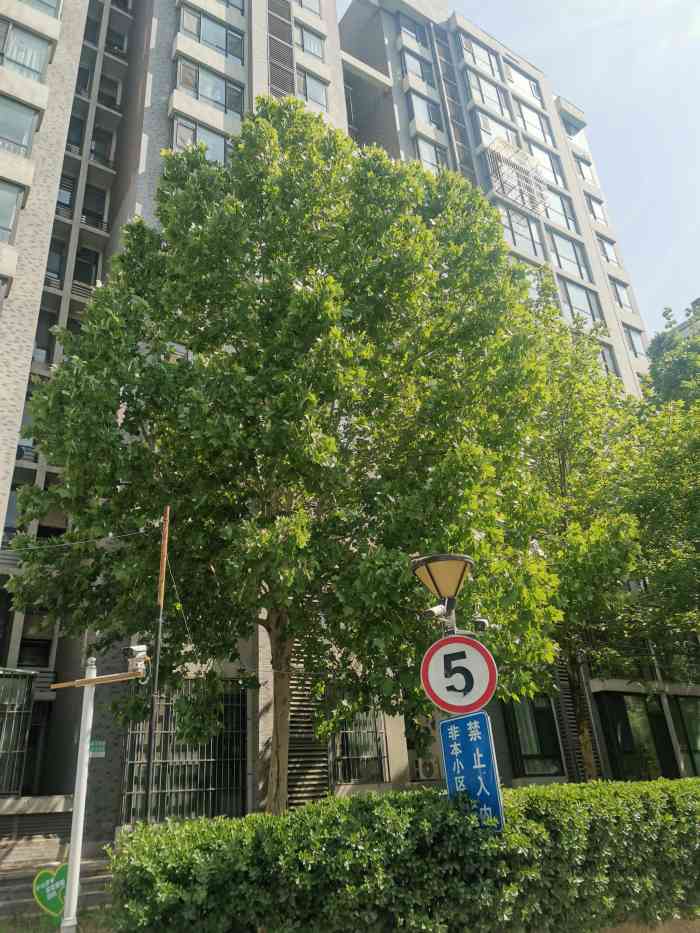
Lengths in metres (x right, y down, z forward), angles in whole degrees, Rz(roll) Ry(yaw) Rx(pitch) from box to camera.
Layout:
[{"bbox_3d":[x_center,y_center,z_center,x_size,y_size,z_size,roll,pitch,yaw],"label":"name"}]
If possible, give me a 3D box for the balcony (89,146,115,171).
[{"bbox_3d":[-8.477,-10.062,23.826,0.898,0.862,0.850,13,-31,-31],"label":"balcony"}]

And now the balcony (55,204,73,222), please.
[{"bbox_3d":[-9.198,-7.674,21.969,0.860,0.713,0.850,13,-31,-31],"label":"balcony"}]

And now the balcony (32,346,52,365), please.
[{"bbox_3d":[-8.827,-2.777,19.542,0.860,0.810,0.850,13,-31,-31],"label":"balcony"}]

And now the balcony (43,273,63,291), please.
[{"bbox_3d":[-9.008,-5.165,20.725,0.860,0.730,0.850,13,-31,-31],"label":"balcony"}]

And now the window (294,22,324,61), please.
[{"bbox_3d":[-1.615,-16.340,27.085,1.250,1.447,0.200,13,-31,-31],"label":"window"}]

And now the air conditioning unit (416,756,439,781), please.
[{"bbox_3d":[1.864,7.499,17.376,0.740,0.540,0.300,13,-31,-31],"label":"air conditioning unit"}]

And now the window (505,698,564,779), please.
[{"bbox_3d":[4.896,7.263,18.909,2.016,2.093,0.200,13,-31,-31],"label":"window"}]

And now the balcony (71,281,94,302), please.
[{"bbox_3d":[-8.091,-4.973,21.303,0.898,0.774,0.850,13,-31,-31],"label":"balcony"}]

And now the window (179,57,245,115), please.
[{"bbox_3d":[-4.496,-12.186,22.641,2.276,1.602,0.200,13,-31,-31],"label":"window"}]

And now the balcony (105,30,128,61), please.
[{"bbox_3d":[-8.872,-15.278,26.411,0.898,1.162,0.850,13,-31,-31],"label":"balcony"}]

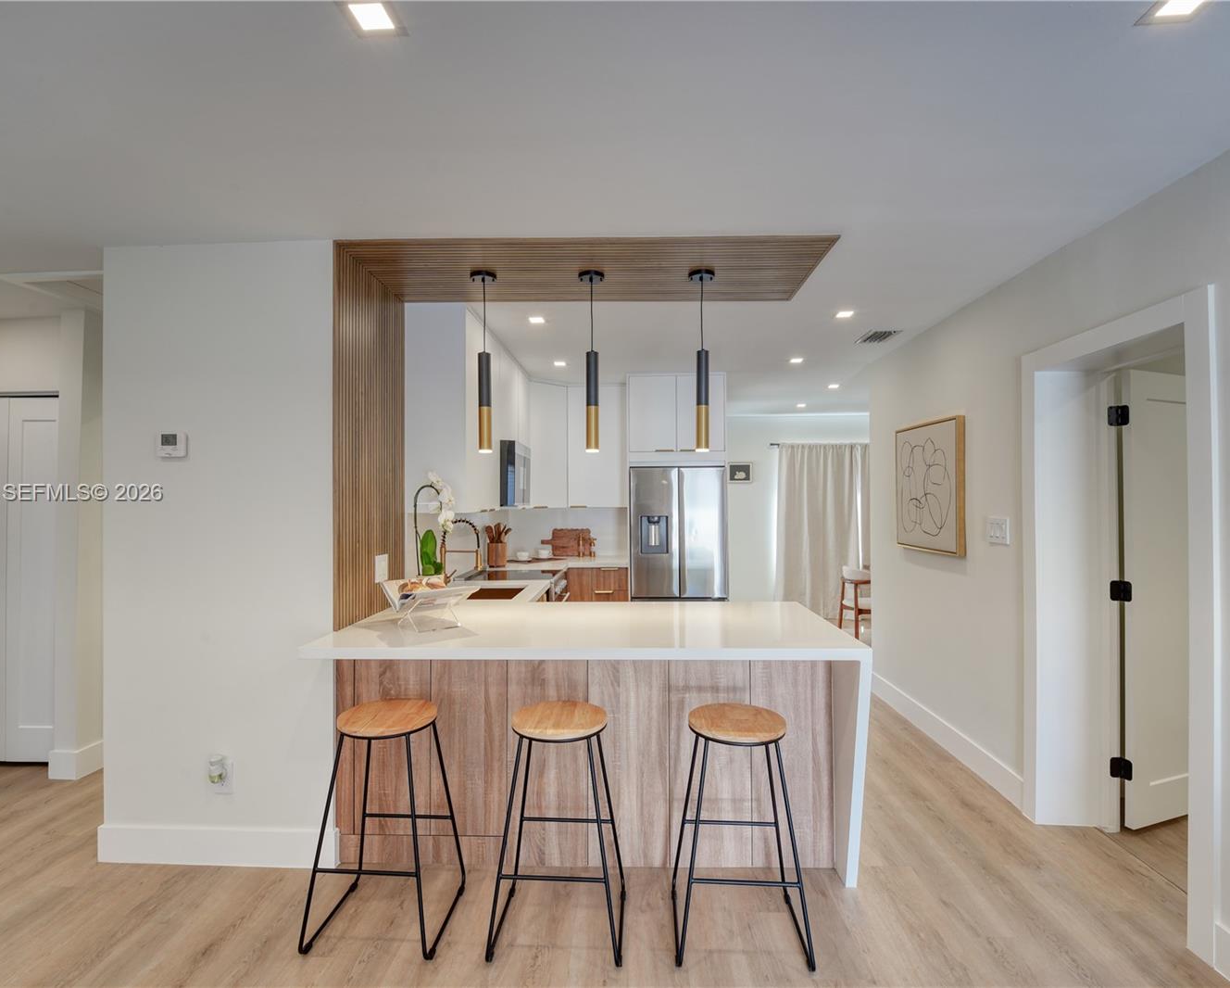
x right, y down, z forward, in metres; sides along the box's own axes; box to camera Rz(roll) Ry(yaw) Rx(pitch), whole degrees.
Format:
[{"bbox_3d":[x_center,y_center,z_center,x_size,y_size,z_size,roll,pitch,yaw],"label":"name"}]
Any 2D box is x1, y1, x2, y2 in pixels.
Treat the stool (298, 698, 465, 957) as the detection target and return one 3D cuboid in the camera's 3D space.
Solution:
[{"bbox_3d":[-0.778,1.111,1.986,0.432,0.687,0.358,0,0,5],"label":"stool"}]

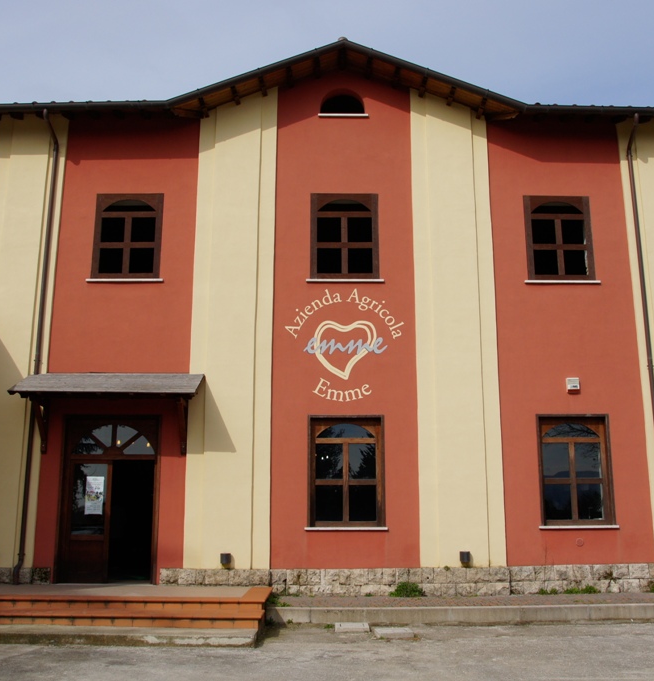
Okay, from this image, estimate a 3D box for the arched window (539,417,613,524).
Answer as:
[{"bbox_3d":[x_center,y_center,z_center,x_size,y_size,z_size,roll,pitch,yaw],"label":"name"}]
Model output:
[{"bbox_3d":[4.545,2.369,14.059,1.324,1.964,0.160,0,-12,-1],"label":"arched window"}]

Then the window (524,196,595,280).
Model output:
[{"bbox_3d":[4.521,-1.974,14.972,1.312,1.738,0.160,0,-12,-1],"label":"window"}]

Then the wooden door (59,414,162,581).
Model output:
[{"bbox_3d":[-3.900,2.847,13.806,1.743,2.891,0.250,0,-12,-1],"label":"wooden door"}]

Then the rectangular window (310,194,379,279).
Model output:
[{"bbox_3d":[0.348,-2.007,14.890,1.335,1.739,0.160,0,-12,-1],"label":"rectangular window"}]

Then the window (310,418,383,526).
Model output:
[{"bbox_3d":[0.358,2.367,13.970,1.371,1.978,0.160,0,-12,-1],"label":"window"}]

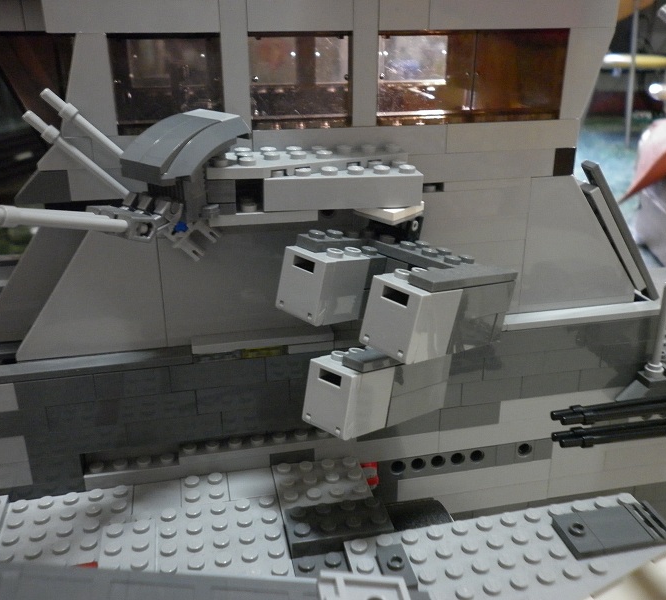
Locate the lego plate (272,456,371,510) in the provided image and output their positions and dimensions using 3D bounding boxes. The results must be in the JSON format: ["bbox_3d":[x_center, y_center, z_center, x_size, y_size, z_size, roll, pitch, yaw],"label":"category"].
[{"bbox_3d":[-0.004,0.065,0.236,0.032,0.005,0.024,-2,21,-12],"label":"lego plate"}]

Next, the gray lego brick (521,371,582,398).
[{"bbox_3d":[0.082,0.031,0.259,0.024,0.010,0.008,-5,21,-11],"label":"gray lego brick"}]

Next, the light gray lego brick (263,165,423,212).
[{"bbox_3d":[0.002,-0.035,0.205,0.048,0.011,0.016,-4,23,-11],"label":"light gray lego brick"}]

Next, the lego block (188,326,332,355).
[{"bbox_3d":[-0.024,0.013,0.229,0.048,0.003,0.008,-5,21,-11],"label":"lego block"}]

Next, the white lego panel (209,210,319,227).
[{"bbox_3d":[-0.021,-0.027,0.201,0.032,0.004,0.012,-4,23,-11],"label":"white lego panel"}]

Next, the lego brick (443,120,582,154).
[{"bbox_3d":[0.060,-0.057,0.230,0.048,0.010,0.008,-5,21,-11],"label":"lego brick"}]

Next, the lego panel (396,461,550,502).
[{"bbox_3d":[0.056,0.070,0.268,0.064,0.010,0.008,-5,20,-11],"label":"lego panel"}]

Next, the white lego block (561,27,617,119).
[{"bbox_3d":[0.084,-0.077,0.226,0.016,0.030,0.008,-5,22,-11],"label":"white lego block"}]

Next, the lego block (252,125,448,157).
[{"bbox_3d":[0.006,-0.051,0.220,0.064,0.010,0.008,-5,20,-11],"label":"lego block"}]

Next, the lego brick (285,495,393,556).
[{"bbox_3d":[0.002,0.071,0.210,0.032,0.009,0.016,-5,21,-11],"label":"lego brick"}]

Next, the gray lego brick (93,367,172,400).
[{"bbox_3d":[-0.066,0.026,0.223,0.024,0.010,0.008,-5,22,-11],"label":"gray lego brick"}]

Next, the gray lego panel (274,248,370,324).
[{"bbox_3d":[-0.003,-0.005,0.199,0.016,0.021,0.019,23,19,37],"label":"gray lego panel"}]

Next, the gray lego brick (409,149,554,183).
[{"bbox_3d":[0.048,-0.047,0.231,0.056,0.010,0.008,-5,21,-11],"label":"gray lego brick"}]

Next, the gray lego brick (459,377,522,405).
[{"bbox_3d":[0.059,0.033,0.255,0.024,0.010,0.008,-5,21,-11],"label":"gray lego brick"}]

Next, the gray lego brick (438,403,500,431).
[{"bbox_3d":[0.051,0.042,0.257,0.024,0.010,0.008,-5,22,-11],"label":"gray lego brick"}]

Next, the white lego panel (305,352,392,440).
[{"bbox_3d":[0.005,0.028,0.198,0.016,0.020,0.019,17,14,39],"label":"white lego panel"}]

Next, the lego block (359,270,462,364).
[{"bbox_3d":[0.021,0.004,0.180,0.016,0.021,0.019,24,20,37],"label":"lego block"}]

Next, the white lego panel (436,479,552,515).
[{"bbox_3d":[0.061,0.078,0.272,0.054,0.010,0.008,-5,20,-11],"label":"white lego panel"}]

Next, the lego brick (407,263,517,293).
[{"bbox_3d":[0.038,-0.006,0.190,0.008,0.003,0.048,24,20,36],"label":"lego brick"}]

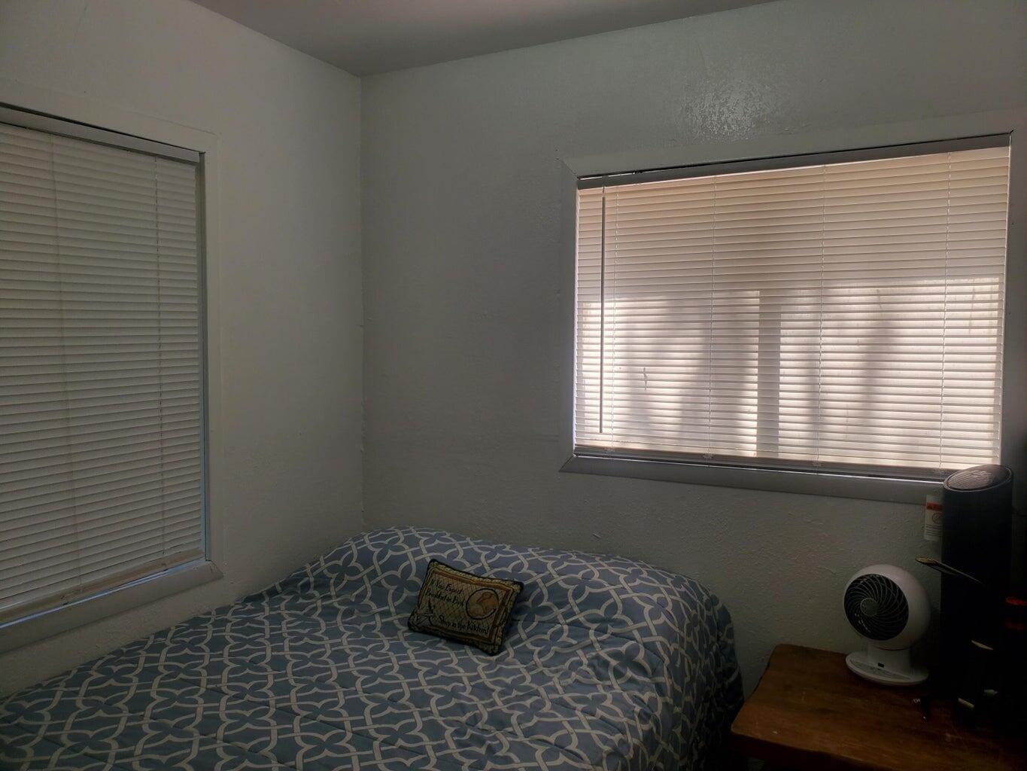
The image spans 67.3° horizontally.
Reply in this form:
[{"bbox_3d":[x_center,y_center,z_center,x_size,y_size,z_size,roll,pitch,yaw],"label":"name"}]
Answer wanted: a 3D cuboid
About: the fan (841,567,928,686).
[{"bbox_3d":[0.985,0.615,2.033,0.204,0.266,0.204,-2,4,-41],"label":"fan"}]

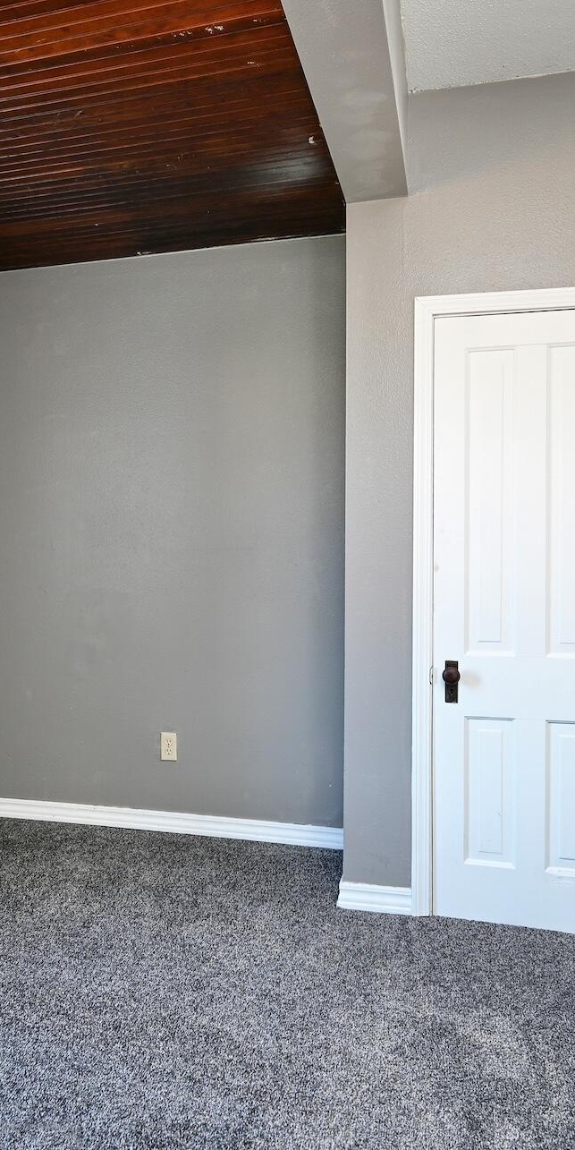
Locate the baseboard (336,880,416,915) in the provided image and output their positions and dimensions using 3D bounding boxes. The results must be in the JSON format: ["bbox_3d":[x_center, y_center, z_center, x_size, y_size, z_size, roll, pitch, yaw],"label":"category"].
[{"bbox_3d":[0.293,1.078,2.244,0.245,0.090,0.020,0,0,12],"label":"baseboard"}]

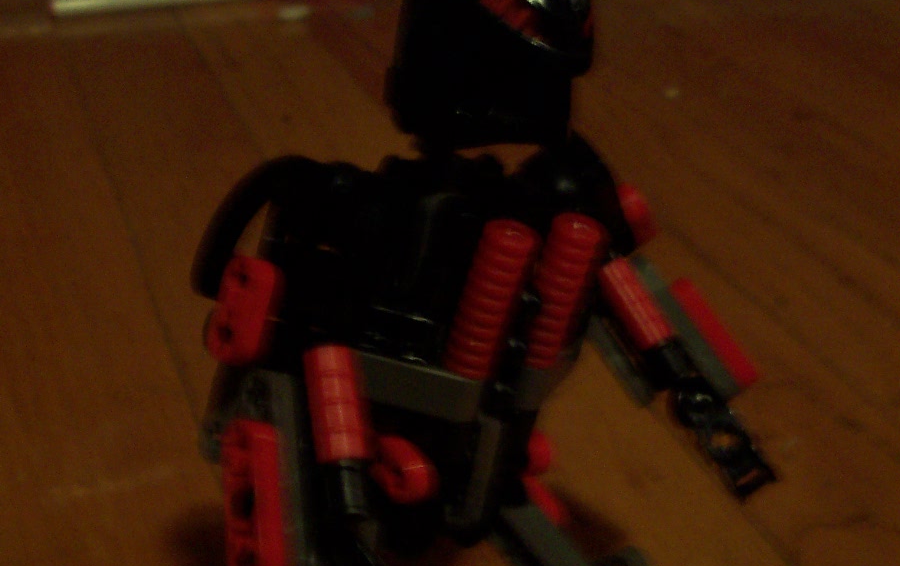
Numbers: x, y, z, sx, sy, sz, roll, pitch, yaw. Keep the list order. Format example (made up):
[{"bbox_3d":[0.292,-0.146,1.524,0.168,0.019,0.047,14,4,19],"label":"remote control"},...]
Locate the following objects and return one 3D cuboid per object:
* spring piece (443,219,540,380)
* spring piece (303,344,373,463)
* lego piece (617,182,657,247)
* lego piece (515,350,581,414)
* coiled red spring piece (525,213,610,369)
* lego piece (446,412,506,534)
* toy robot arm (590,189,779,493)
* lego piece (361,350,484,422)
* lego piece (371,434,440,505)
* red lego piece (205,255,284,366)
[{"bbox_3d":[0.005,0.003,0.183,0.007,0.024,0.007,8,28,-15],"label":"spring piece"},{"bbox_3d":[-0.015,0.017,0.176,0.008,0.016,0.008,-7,2,0],"label":"spring piece"},{"bbox_3d":[0.030,-0.011,0.213,0.007,0.013,0.007,-33,12,-6],"label":"lego piece"},{"bbox_3d":[0.014,0.013,0.190,0.007,0.007,0.013,17,21,12],"label":"lego piece"},{"bbox_3d":[0.017,0.002,0.197,0.007,0.024,0.007,3,31,-16],"label":"coiled red spring piece"},{"bbox_3d":[0.004,0.027,0.181,0.006,0.015,0.006,17,12,16],"label":"lego piece"},{"bbox_3d":[0.039,0.011,0.217,0.019,0.051,0.015,-33,12,-6],"label":"toy robot arm"},{"bbox_3d":[-0.005,0.014,0.181,0.021,0.007,0.007,17,21,12],"label":"lego piece"},{"bbox_3d":[-0.007,0.028,0.190,0.011,0.007,0.005,51,36,15],"label":"lego piece"},{"bbox_3d":[-0.028,0.004,0.176,0.007,0.016,0.005,11,-8,44],"label":"red lego piece"}]

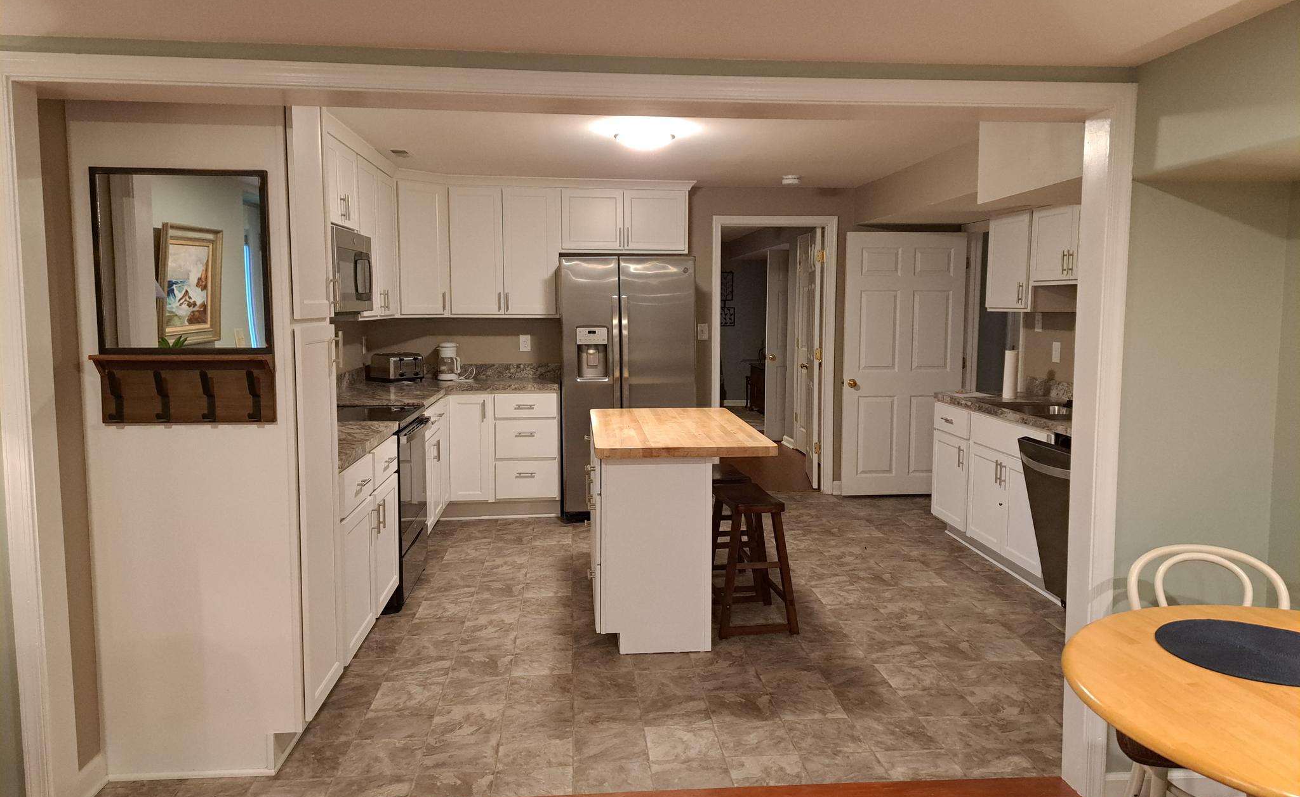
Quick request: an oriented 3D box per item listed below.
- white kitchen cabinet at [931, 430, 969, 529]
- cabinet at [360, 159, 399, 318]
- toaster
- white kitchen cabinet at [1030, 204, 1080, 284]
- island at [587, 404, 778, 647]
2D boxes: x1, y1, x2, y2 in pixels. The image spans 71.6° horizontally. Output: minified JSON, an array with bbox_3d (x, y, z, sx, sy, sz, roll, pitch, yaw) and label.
[{"bbox_3d":[2.161,0.499,5.623,0.600,0.553,0.505,0,6,-5],"label":"white kitchen cabinet"},{"bbox_3d":[-1.767,-0.924,5.356,0.318,0.905,1.040,0,6,-5],"label":"cabinet"},{"bbox_3d":[-1.812,-0.210,6.480,0.270,0.194,0.280,-6,8,-44],"label":"toaster"},{"bbox_3d":[2.377,-0.822,4.760,0.320,0.412,0.835,0,6,-5],"label":"white kitchen cabinet"},{"bbox_3d":[0.090,0.576,4.430,0.775,0.900,1.330,0,6,-5],"label":"island"}]

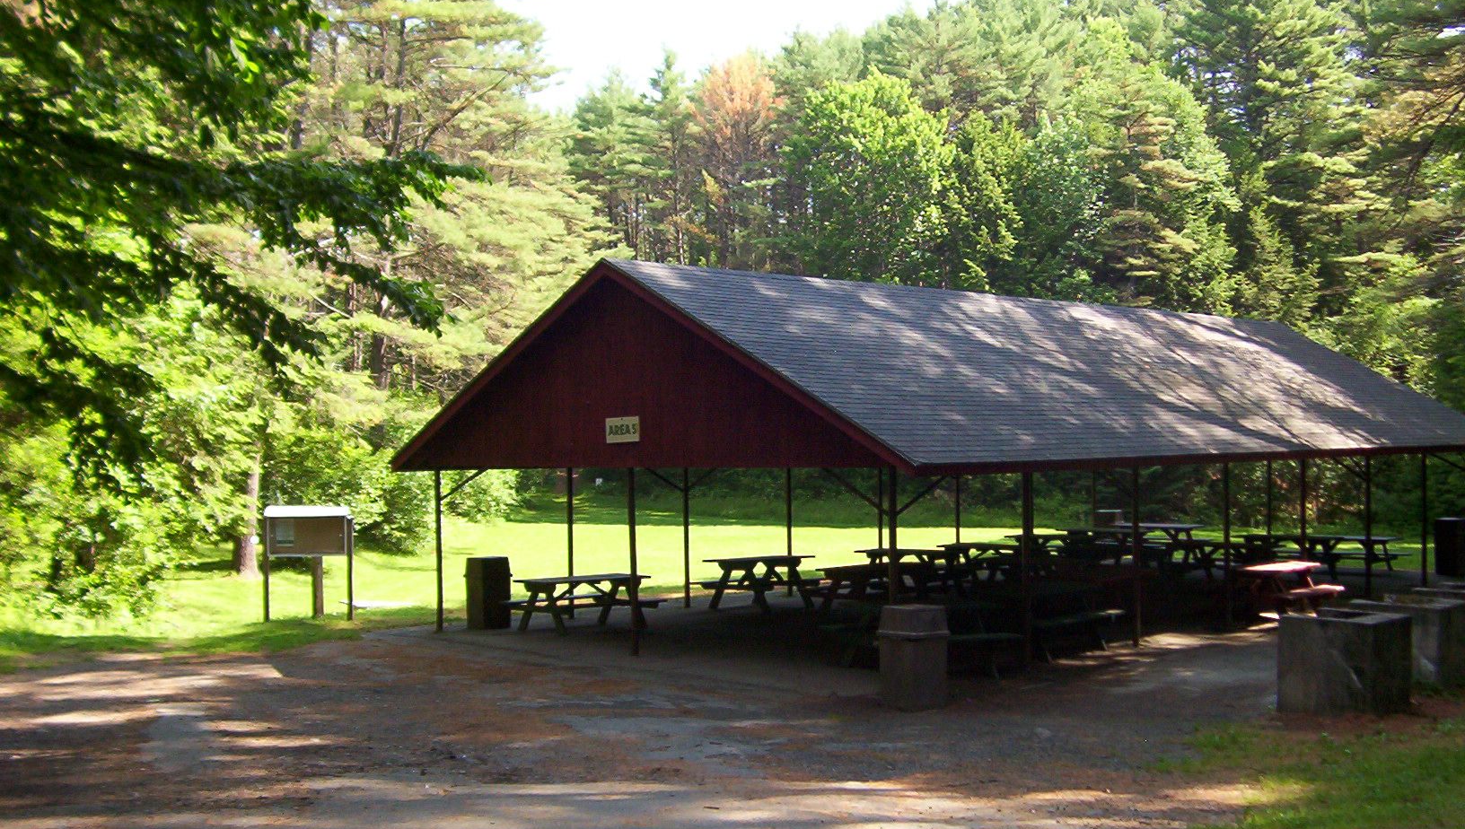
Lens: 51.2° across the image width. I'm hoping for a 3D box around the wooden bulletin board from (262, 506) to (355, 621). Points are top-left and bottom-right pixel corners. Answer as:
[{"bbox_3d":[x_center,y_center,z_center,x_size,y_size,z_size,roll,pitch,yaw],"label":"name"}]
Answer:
[{"bbox_3d":[-6.598,2.327,23.840,1.332,1.792,0.380,-1,-1,-13],"label":"wooden bulletin board"}]

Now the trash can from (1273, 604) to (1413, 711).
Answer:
[{"bbox_3d":[5.945,2.396,14.804,0.905,0.877,0.994,-2,-1,42],"label":"trash can"}]

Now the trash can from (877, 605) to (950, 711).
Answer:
[{"bbox_3d":[1.846,2.477,15.594,0.540,0.991,0.540,0,-1,-38],"label":"trash can"}]

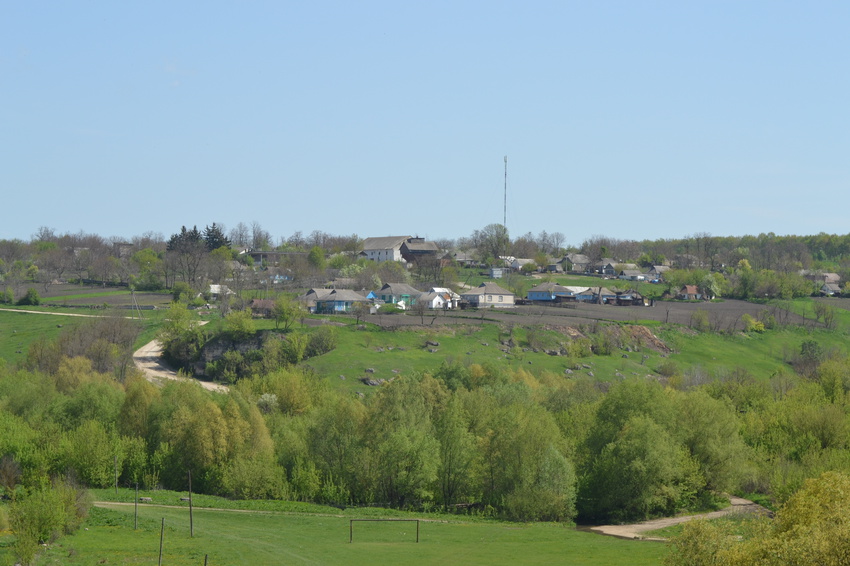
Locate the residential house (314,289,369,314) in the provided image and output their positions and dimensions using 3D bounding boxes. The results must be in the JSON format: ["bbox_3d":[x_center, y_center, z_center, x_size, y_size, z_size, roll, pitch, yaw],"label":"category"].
[{"bbox_3d":[-19.900,4.690,605.000,10.500,5.900,8.800,0,0,-28],"label":"residential house"}]

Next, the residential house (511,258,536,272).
[{"bbox_3d":[32.759,-5.791,820.000,7.500,4.200,5.400,0,0,-29],"label":"residential house"}]

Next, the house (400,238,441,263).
[{"bbox_3d":[-1.940,-10.740,845.000,11.200,8.400,7.600,0,0,-27],"label":"house"}]

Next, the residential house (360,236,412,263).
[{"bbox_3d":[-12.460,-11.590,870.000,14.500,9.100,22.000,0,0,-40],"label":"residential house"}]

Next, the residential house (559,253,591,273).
[{"bbox_3d":[49.000,-6.410,815.000,8.200,6.100,8.000,0,0,-38],"label":"residential house"}]

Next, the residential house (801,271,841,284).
[{"bbox_3d":[120.801,-1.371,755.000,9.000,4.800,8.500,0,0,-30],"label":"residential house"}]

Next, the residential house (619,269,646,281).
[{"bbox_3d":[63.219,-2.437,755.000,7.600,3.800,5.400,0,0,-25],"label":"residential house"}]

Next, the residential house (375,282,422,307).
[{"bbox_3d":[-6.662,3.024,635.000,9.500,5.800,8.200,0,0,-34],"label":"residential house"}]

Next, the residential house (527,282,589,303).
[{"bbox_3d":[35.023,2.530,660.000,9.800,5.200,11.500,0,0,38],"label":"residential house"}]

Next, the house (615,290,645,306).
[{"bbox_3d":[52.940,4.080,640.000,6.700,4.200,6.000,0,0,-25],"label":"house"}]

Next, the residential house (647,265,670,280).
[{"bbox_3d":[75.480,-3.290,800.000,6.800,5.000,6.200,0,0,-32],"label":"residential house"}]

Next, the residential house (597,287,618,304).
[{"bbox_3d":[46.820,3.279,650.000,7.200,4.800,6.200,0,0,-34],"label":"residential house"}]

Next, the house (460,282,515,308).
[{"bbox_3d":[15.760,3.050,620.000,10.700,6.200,9.000,0,0,-28],"label":"house"}]

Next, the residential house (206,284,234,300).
[{"bbox_3d":[-57.480,2.880,700.000,7.300,4.700,6.300,0,0,-12],"label":"residential house"}]

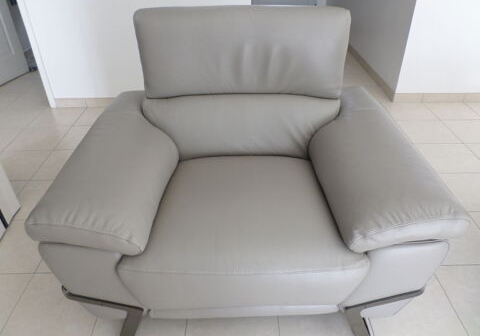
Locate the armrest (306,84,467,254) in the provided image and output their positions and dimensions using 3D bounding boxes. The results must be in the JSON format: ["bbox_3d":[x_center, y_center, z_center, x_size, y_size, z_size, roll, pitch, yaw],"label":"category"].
[{"bbox_3d":[0.410,-0.056,1.238,0.305,0.152,0.848,-1,35,0],"label":"armrest"}]

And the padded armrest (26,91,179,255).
[{"bbox_3d":[-0.389,-0.050,1.243,0.293,0.152,0.848,-1,35,0],"label":"padded armrest"}]

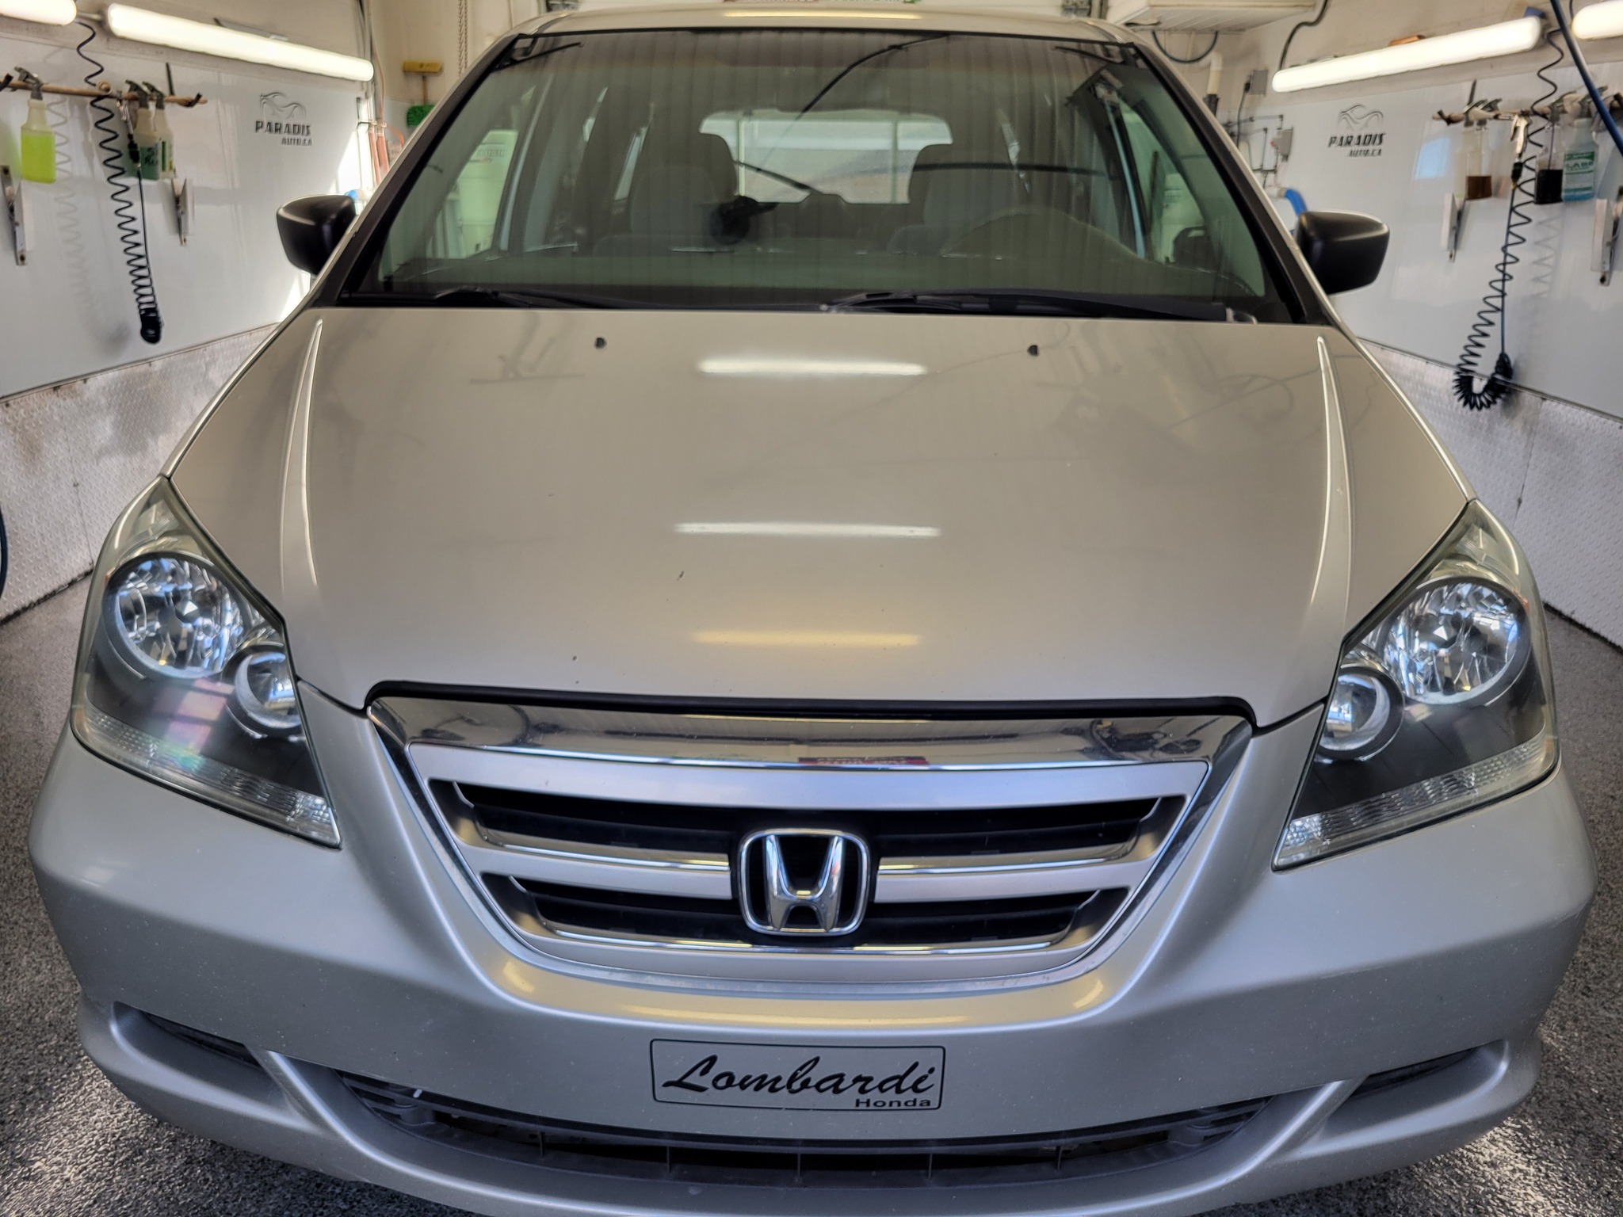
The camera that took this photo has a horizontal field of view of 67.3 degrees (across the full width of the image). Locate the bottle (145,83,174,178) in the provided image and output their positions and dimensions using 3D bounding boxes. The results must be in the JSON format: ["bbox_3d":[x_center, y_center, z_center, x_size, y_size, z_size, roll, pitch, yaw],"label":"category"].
[{"bbox_3d":[-2.352,-1.719,4.384,0.102,0.305,0.067,9,20,-3],"label":"bottle"}]

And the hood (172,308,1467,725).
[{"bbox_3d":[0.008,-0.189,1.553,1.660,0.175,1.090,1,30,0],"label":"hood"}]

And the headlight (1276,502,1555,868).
[{"bbox_3d":[0.681,0.060,1.384,0.430,0.280,0.480,1,20,0],"label":"headlight"}]

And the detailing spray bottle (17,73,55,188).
[{"bbox_3d":[-2.356,-1.460,3.697,0.102,0.305,0.067,9,20,-3],"label":"detailing spray bottle"}]

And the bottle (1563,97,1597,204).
[{"bbox_3d":[2.401,-1.435,3.800,0.102,0.305,0.067,-8,20,3],"label":"bottle"}]

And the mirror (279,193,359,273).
[{"bbox_3d":[-0.941,-0.755,2.430,0.235,0.170,0.150,1,20,0],"label":"mirror"}]

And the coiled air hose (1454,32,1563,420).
[{"bbox_3d":[2.397,-1.292,4.177,0.180,1.210,0.200,1,20,0],"label":"coiled air hose"}]

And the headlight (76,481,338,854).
[{"bbox_3d":[-0.675,0.037,1.393,0.430,0.280,0.480,1,20,0],"label":"headlight"}]

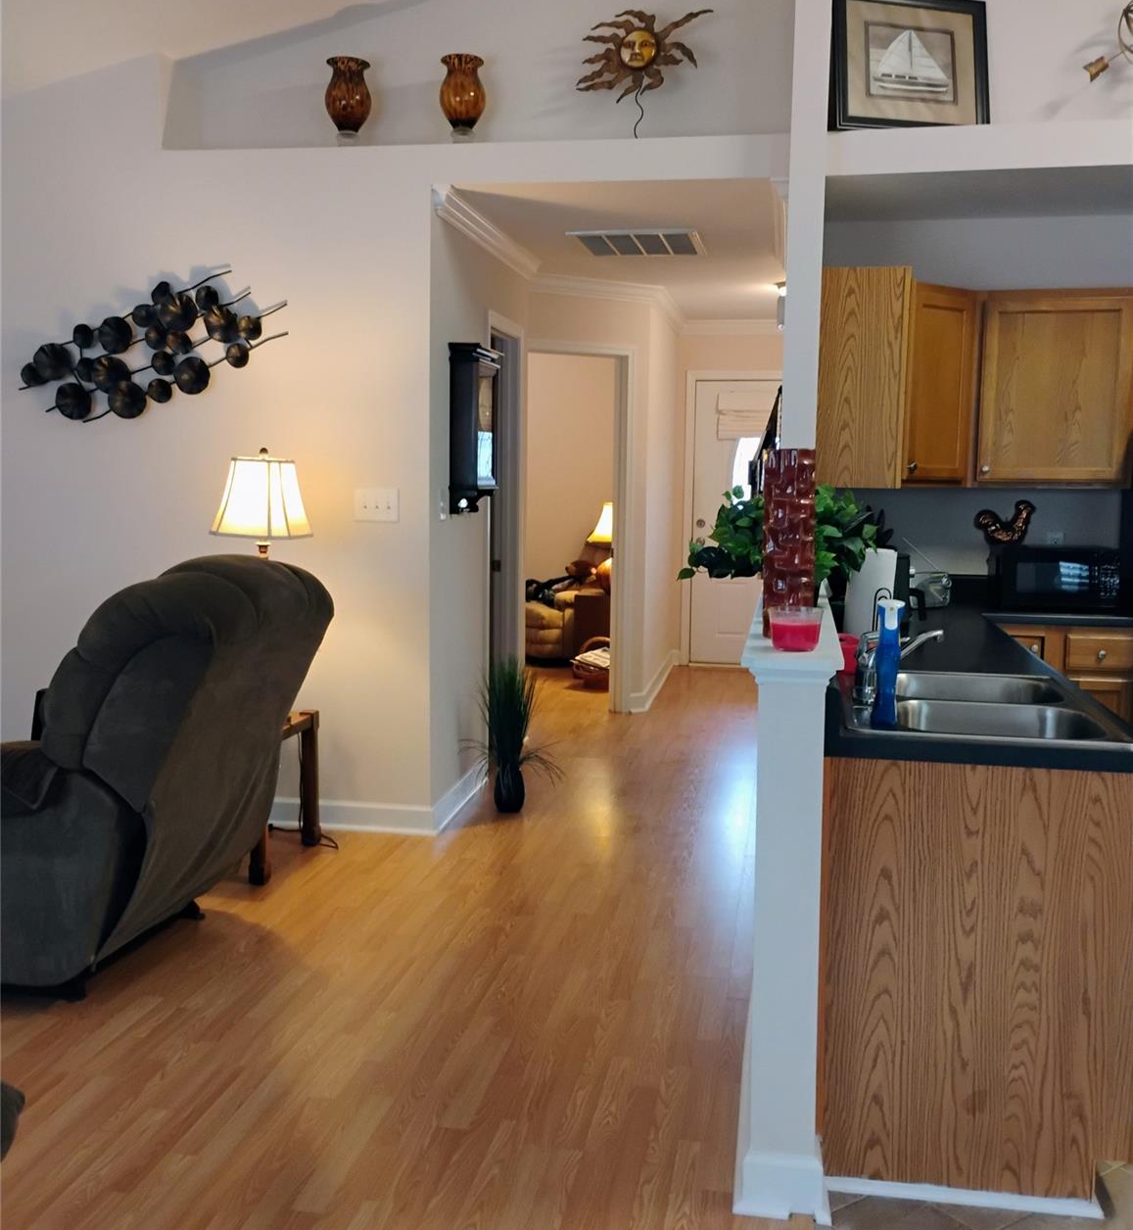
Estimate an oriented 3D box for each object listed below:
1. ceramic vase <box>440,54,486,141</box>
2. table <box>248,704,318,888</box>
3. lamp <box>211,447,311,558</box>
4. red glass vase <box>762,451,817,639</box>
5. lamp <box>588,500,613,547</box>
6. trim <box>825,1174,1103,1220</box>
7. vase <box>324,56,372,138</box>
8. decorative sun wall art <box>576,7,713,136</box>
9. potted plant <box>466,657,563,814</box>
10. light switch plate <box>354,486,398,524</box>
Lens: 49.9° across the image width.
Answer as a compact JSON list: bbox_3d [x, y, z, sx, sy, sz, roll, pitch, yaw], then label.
[{"bbox_3d":[-0.382,-1.878,4.479,0.175,0.337,0.175,2,7,10],"label":"ceramic vase"},{"bbox_3d":[-1.256,0.627,4.404,0.559,0.509,0.509,2,7,10],"label":"table"},{"bbox_3d":[-1.075,-0.127,4.328,0.355,0.927,0.355,2,7,10],"label":"lamp"},{"bbox_3d":[0.458,-0.147,2.532,0.106,0.391,0.105,2,7,10],"label":"red glass vase"},{"bbox_3d":[0.368,-0.502,8.776,0.420,0.694,0.420,2,7,10],"label":"lamp"},{"bbox_3d":[0.771,1.129,2.368,0.513,0.026,0.021,2,7,10],"label":"trim"},{"bbox_3d":[-0.815,-1.901,4.562,0.178,0.331,0.178,2,7,10],"label":"vase"},{"bbox_3d":[0.284,-2.020,4.532,0.510,0.472,0.080,2,7,10],"label":"decorative sun wall art"},{"bbox_3d":[-0.217,0.490,5.079,0.416,0.637,0.340,2,7,10],"label":"potted plant"},{"bbox_3d":[-0.715,-0.418,4.620,0.174,0.124,0.011,2,7,10],"label":"light switch plate"}]

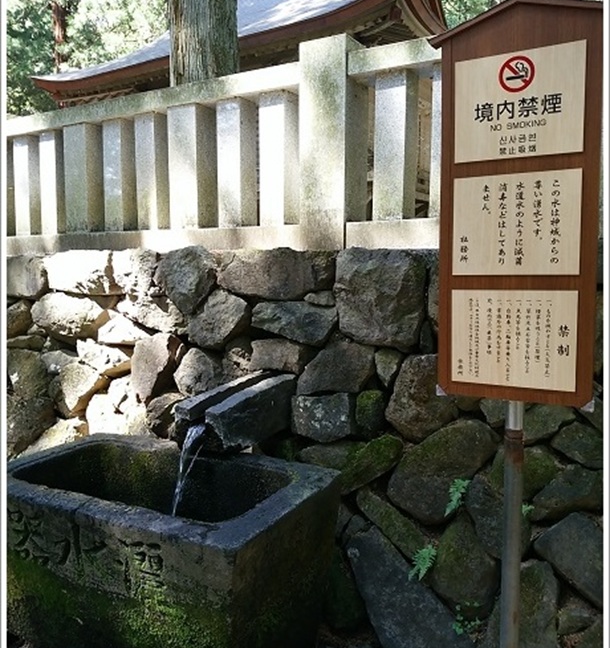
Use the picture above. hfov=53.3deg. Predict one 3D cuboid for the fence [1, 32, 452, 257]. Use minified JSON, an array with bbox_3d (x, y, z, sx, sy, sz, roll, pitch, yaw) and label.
[{"bbox_3d":[-0.570,-0.819,3.151,2.807,0.915,0.200,2,5,29],"label":"fence"}]

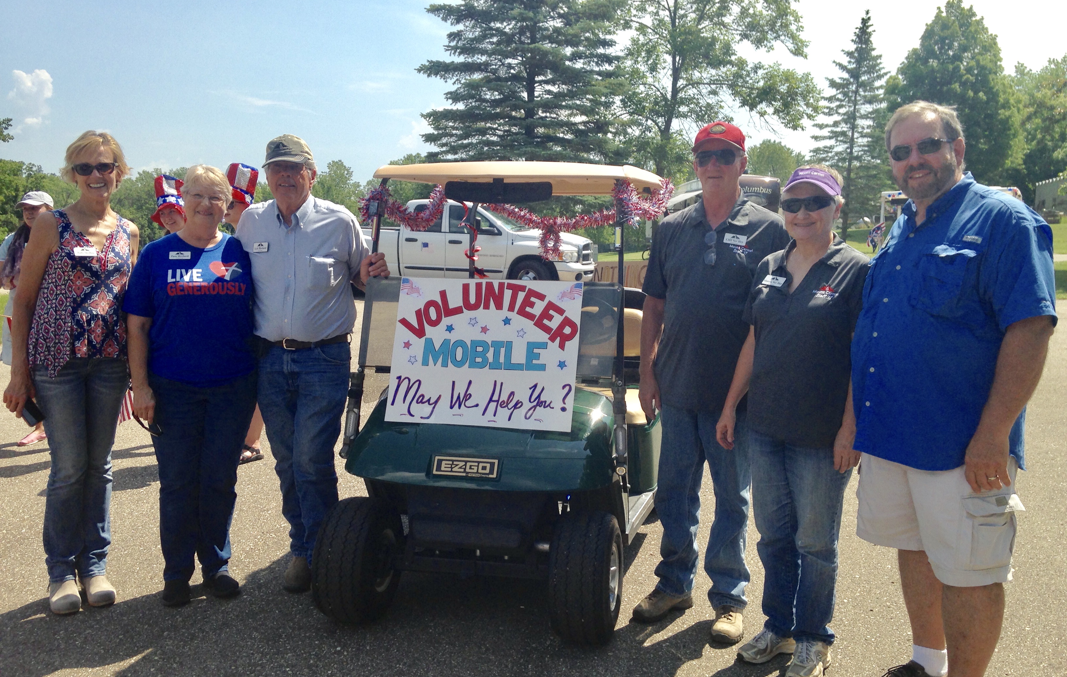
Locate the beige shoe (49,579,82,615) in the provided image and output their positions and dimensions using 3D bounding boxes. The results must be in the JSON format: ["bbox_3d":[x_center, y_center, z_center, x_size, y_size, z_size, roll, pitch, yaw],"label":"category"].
[{"bbox_3d":[-1.755,0.928,3.802,0.100,0.120,0.265,-2,7,-27],"label":"beige shoe"}]

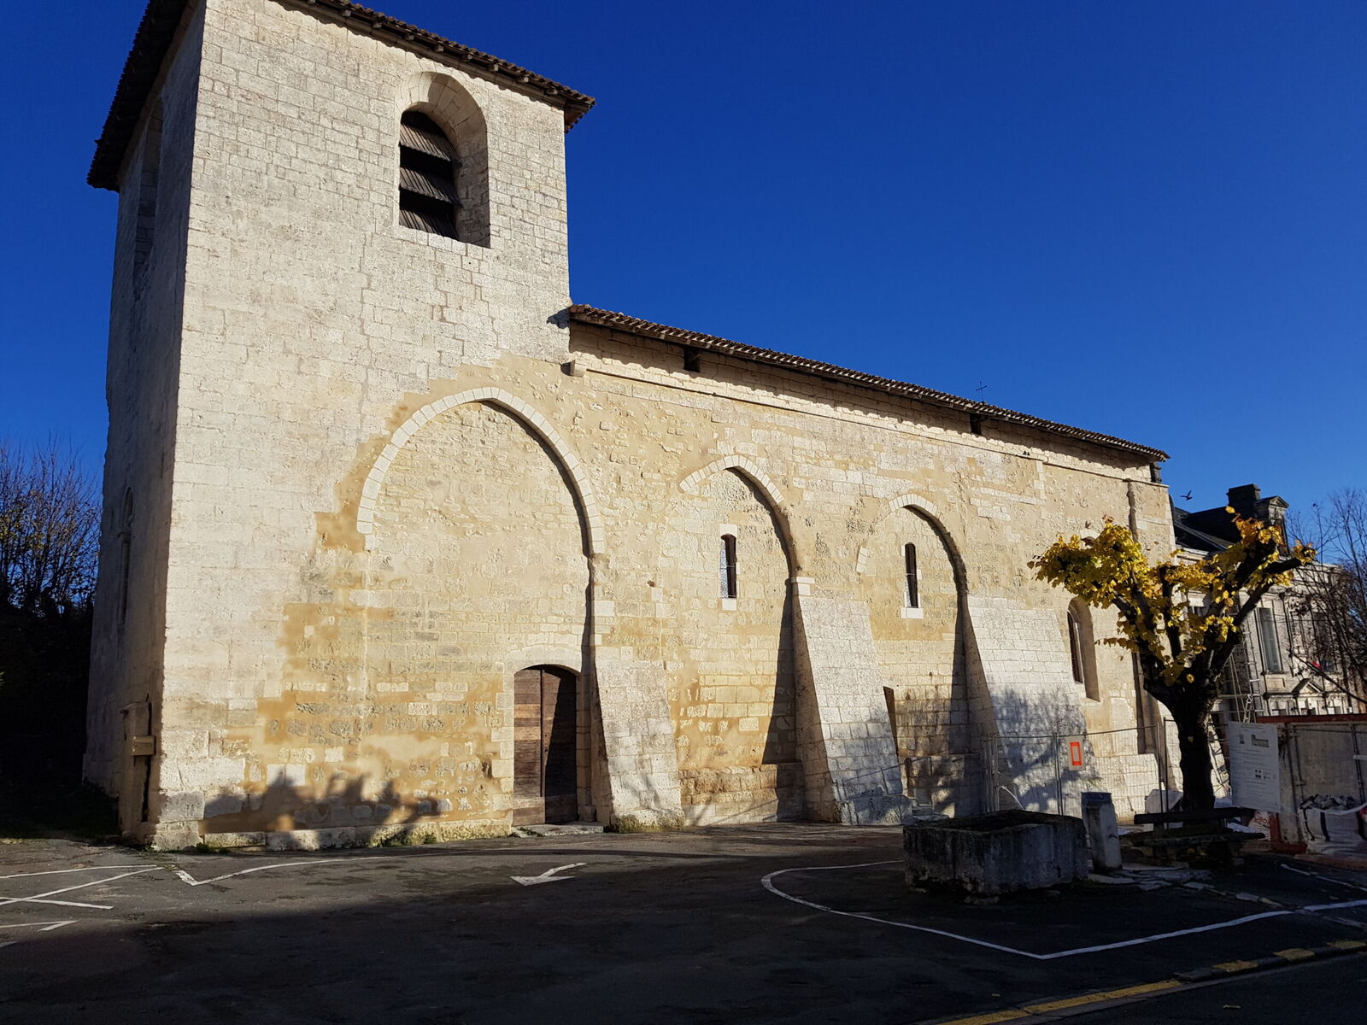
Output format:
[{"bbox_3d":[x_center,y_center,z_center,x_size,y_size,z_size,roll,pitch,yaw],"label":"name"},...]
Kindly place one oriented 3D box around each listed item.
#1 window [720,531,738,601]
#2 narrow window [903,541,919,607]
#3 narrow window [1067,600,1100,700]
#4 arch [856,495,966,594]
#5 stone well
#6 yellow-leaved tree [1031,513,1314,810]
[{"bbox_3d":[0.758,0.982,18.572,0.421,1.203,0.250,6,-13,-34],"label":"window"},{"bbox_3d":[4.649,1.313,21.285,0.391,1.367,0.250,6,-13,-34],"label":"narrow window"},{"bbox_3d":[9.339,3.243,24.204,1.048,2.282,0.400,6,-13,-34],"label":"narrow window"},{"bbox_3d":[4.557,0.634,21.175,3.135,1.984,0.350,6,-13,-34],"label":"arch"},{"bbox_3d":[3.614,3.876,11.743,1.881,0.644,1.060,6,-13,-34],"label":"stone well"},{"bbox_3d":[6.977,2.382,14.407,3.750,4.816,3.500,-6,-12,24],"label":"yellow-leaved tree"}]

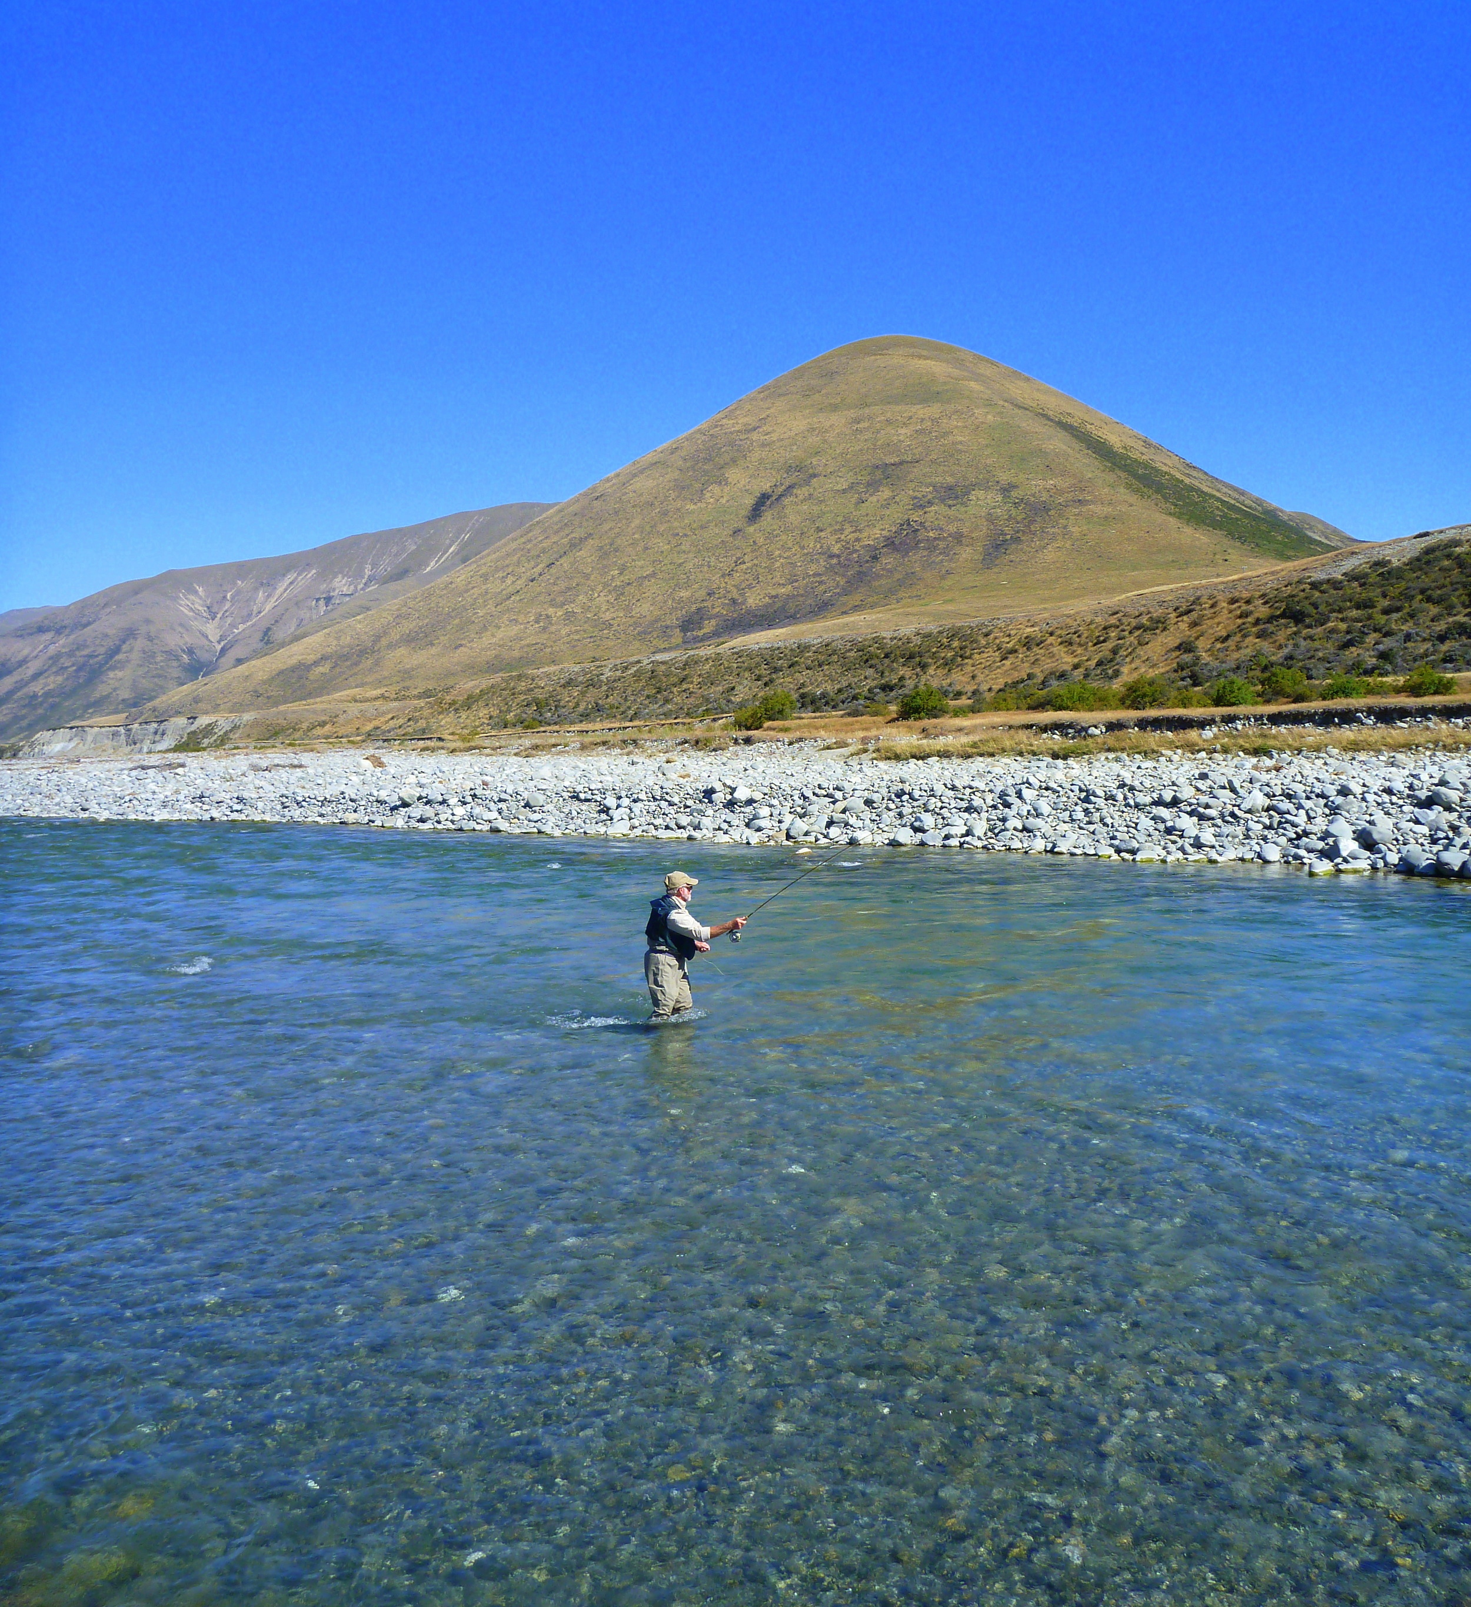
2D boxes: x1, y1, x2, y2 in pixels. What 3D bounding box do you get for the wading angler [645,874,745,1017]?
[{"bbox_3d":[-0.335,1.411,13.100,0.830,1.700,0.600,-1,3,-17],"label":"wading angler"}]

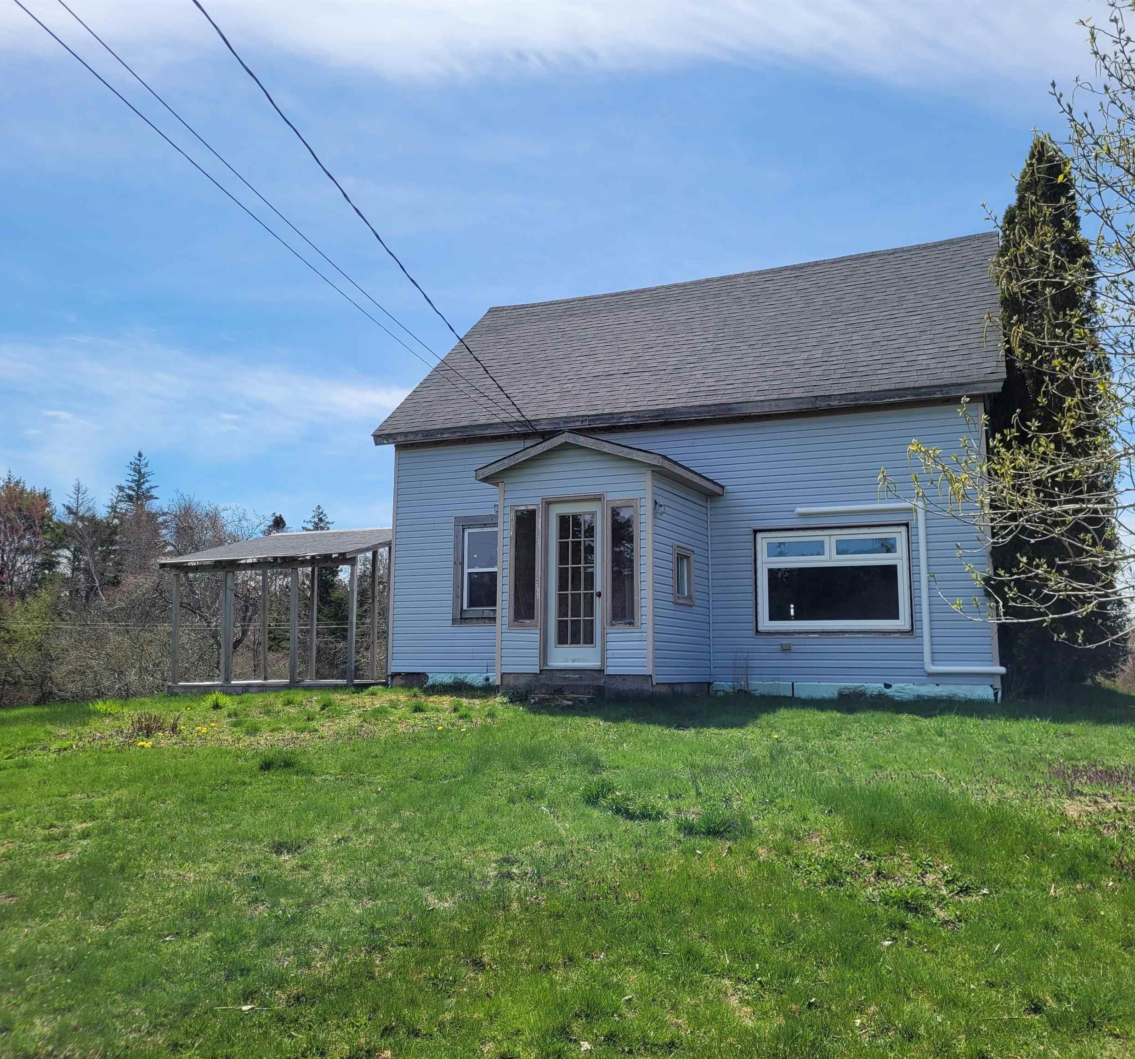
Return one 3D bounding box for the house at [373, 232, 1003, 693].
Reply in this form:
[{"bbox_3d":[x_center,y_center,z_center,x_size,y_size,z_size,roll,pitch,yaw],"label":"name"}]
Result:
[{"bbox_3d":[2.272,-1.067,17.650,9.504,7.427,9.964,-3,-8,24],"label":"house"}]

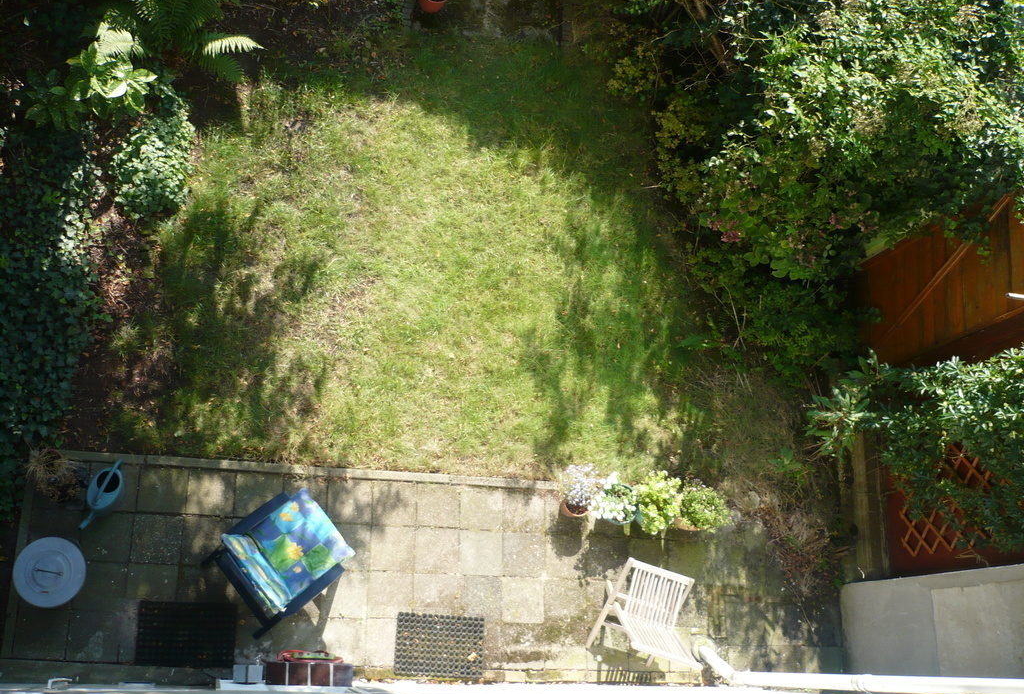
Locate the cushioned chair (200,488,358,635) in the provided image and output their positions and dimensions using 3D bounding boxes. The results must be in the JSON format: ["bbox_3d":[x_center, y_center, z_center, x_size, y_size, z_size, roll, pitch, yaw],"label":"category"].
[{"bbox_3d":[-1.429,1.313,6.394,0.774,0.886,0.611,-37,86,-21],"label":"cushioned chair"}]

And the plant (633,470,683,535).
[{"bbox_3d":[0.966,1.118,7.310,0.377,0.438,0.417,5,73,-13],"label":"plant"}]

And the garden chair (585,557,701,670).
[{"bbox_3d":[0.929,1.773,6.865,0.487,0.901,0.621,20,71,-8],"label":"garden chair"}]

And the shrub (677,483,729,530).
[{"bbox_3d":[1.303,1.163,7.423,0.397,0.366,0.366,5,73,-13],"label":"shrub"}]

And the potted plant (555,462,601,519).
[{"bbox_3d":[0.444,1.013,7.227,0.316,0.397,0.346,5,73,-13],"label":"potted plant"}]

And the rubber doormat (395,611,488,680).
[{"bbox_3d":[-0.478,1.992,6.909,0.596,0.022,0.390,7,73,-13],"label":"rubber doormat"}]

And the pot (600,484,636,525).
[{"bbox_3d":[0.718,1.133,7.345,0.285,0.244,0.285,4,74,-13],"label":"pot"}]

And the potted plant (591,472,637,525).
[{"bbox_3d":[0.678,1.081,7.279,0.397,0.377,0.366,5,73,-13],"label":"potted plant"}]

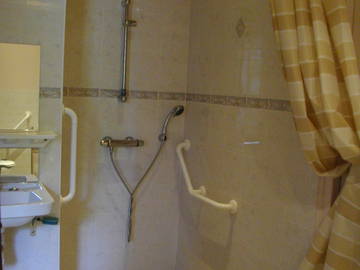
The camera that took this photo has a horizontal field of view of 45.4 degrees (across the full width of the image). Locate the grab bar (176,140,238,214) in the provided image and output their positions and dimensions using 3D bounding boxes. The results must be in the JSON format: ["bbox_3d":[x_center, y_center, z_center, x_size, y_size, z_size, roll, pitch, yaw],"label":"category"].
[{"bbox_3d":[0.153,0.243,2.668,0.090,0.345,0.635,0,7,-29],"label":"grab bar"}]

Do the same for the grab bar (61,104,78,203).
[{"bbox_3d":[-0.602,0.110,2.302,0.089,0.545,0.065,0,7,-29],"label":"grab bar"}]

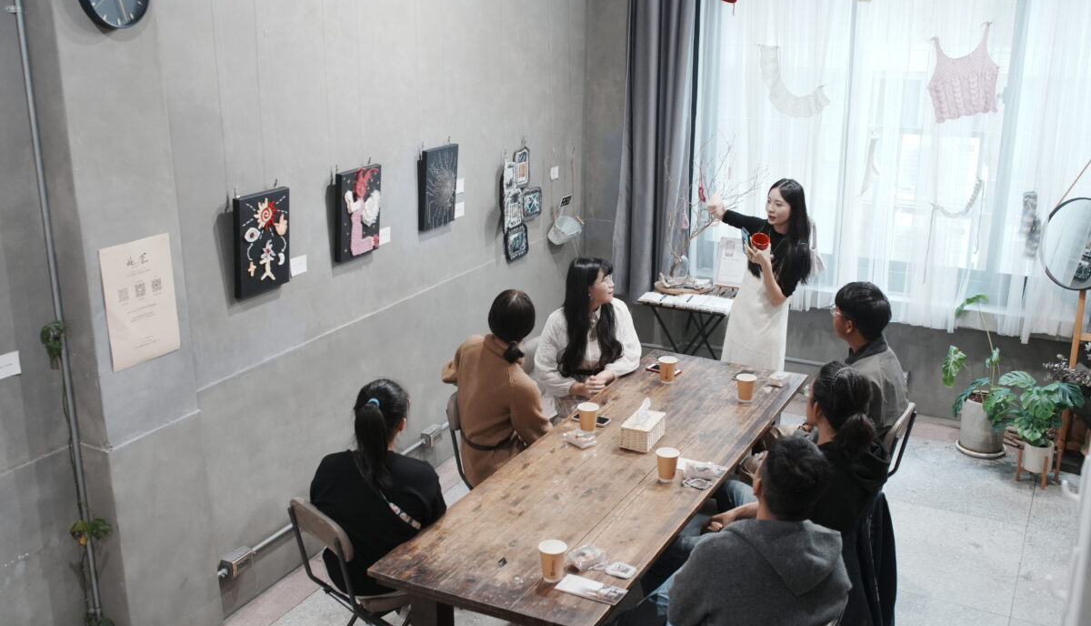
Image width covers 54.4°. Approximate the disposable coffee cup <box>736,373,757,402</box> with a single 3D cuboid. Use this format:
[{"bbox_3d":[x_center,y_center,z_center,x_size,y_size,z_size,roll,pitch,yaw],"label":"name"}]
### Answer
[{"bbox_3d":[0.893,0.338,4.728,0.088,0.104,0.088,0,16,0],"label":"disposable coffee cup"}]

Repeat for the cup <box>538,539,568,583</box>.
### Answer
[{"bbox_3d":[0.023,0.770,3.276,0.088,0.104,0.088,0,16,0],"label":"cup"}]

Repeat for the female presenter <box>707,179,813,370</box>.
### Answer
[{"bbox_3d":[1.055,0.145,5.351,0.520,1.640,0.430,14,21,39],"label":"female presenter"}]

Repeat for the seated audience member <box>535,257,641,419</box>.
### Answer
[{"bbox_3d":[0.274,0.368,5.254,0.600,1.270,0.680,-10,19,-29],"label":"seated audience member"}]

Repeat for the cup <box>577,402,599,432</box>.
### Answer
[{"bbox_3d":[0.177,0.436,4.401,0.088,0.104,0.088,0,16,0],"label":"cup"}]

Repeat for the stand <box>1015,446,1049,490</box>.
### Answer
[{"bbox_3d":[2.642,0.811,5.675,0.170,0.172,0.170,-15,22,-41],"label":"stand"}]

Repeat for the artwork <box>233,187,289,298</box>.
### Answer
[{"bbox_3d":[-1.143,-0.287,4.291,0.035,0.390,0.290,14,21,24],"label":"artwork"}]

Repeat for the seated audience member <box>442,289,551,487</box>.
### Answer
[{"bbox_3d":[-0.061,0.508,4.784,0.550,1.270,0.680,15,23,42],"label":"seated audience member"}]

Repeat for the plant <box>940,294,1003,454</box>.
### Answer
[{"bbox_3d":[2.465,0.332,6.016,0.380,0.900,0.370,8,18,26],"label":"plant"}]

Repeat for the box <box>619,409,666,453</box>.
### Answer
[{"bbox_3d":[0.403,0.475,4.293,0.122,0.090,0.215,8,18,26],"label":"box"}]

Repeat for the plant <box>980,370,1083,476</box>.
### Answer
[{"bbox_3d":[2.556,0.575,5.581,0.470,0.540,0.420,8,18,26],"label":"plant"}]

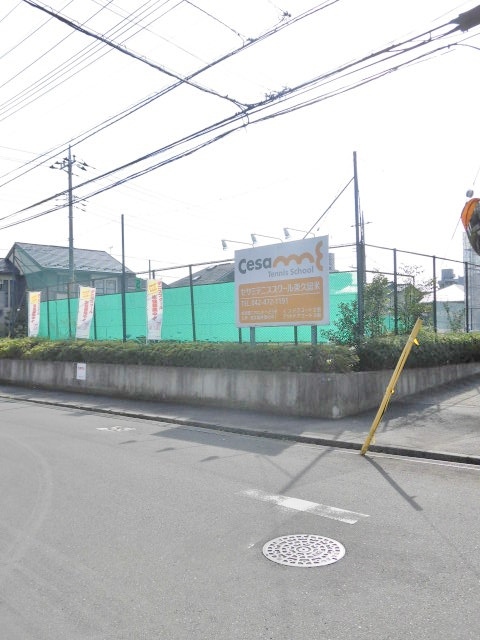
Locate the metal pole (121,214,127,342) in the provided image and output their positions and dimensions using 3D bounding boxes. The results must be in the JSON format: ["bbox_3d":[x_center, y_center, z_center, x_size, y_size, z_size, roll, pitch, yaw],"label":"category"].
[{"bbox_3d":[-3.915,-1.293,19.994,0.105,4.510,0.105,-1,0,-42],"label":"metal pole"}]

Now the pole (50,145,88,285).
[{"bbox_3d":[-10.949,-4.758,38.483,1.900,13.260,1.500,-1,0,-42],"label":"pole"}]

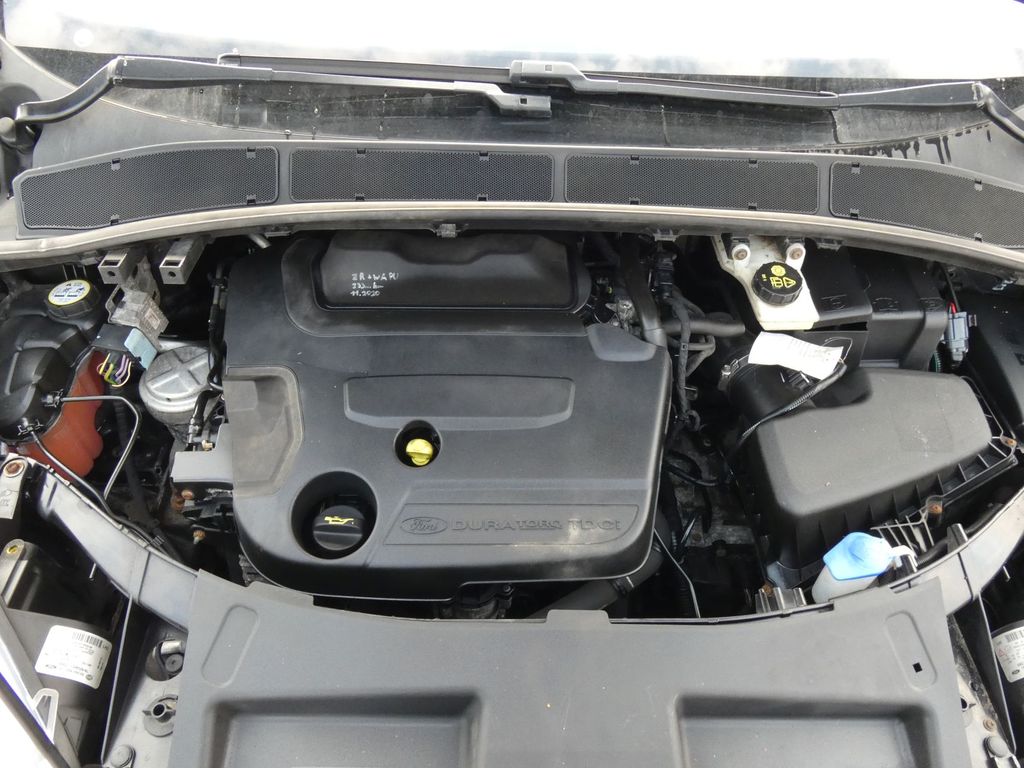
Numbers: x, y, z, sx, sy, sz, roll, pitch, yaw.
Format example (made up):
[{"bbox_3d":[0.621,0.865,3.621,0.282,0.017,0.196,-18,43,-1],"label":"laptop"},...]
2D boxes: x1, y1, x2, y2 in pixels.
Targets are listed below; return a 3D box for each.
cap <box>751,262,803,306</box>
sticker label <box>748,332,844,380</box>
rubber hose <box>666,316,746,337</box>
[{"bbox_3d":[0.342,-0.130,0.880,0.059,0.021,0.059,-1,53,1],"label":"cap"},{"bbox_3d":[0.348,-0.034,0.837,0.096,0.012,0.051,13,67,18],"label":"sticker label"},{"bbox_3d":[0.279,-0.081,0.980,0.118,0.021,0.021,-1,53,1],"label":"rubber hose"}]

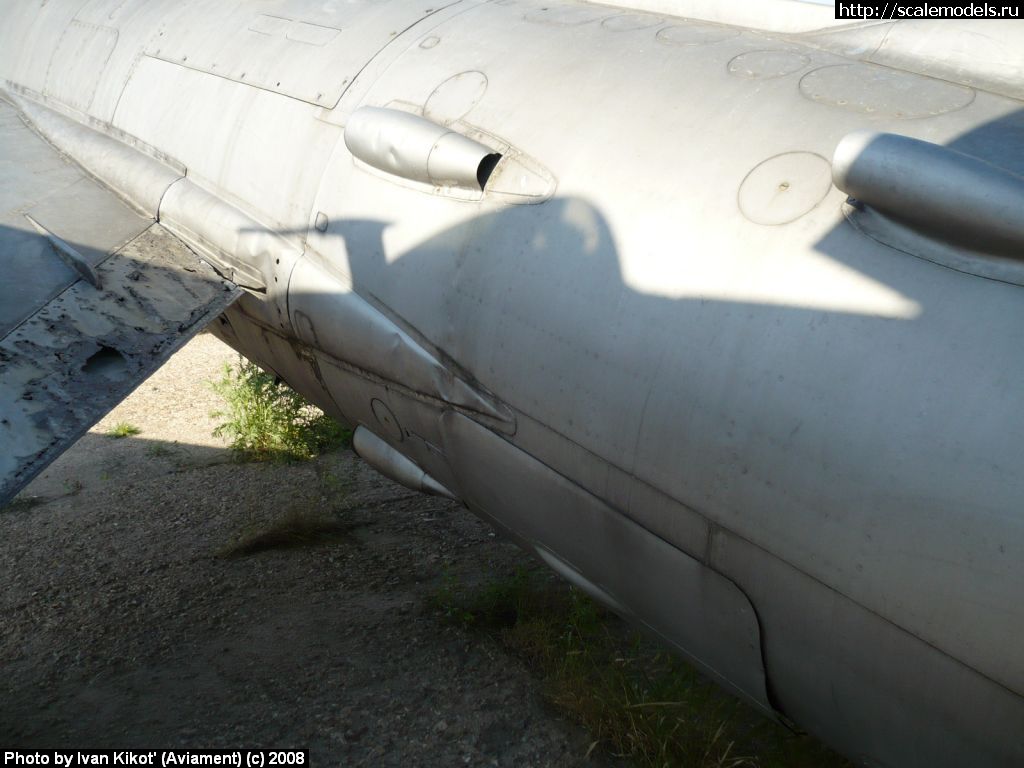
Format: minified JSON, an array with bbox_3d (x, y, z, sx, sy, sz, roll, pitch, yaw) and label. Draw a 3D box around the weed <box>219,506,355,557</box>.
[{"bbox_3d":[-0.893,0.587,4.122,0.515,0.126,0.273,0,26,0],"label":"weed"}]

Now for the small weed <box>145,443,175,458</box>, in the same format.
[{"bbox_3d":[-1.623,0.306,4.766,0.135,0.065,0.094,0,26,0],"label":"small weed"}]

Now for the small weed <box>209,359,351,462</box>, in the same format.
[{"bbox_3d":[-1.050,0.119,4.709,0.645,0.452,0.503,0,26,0],"label":"small weed"}]

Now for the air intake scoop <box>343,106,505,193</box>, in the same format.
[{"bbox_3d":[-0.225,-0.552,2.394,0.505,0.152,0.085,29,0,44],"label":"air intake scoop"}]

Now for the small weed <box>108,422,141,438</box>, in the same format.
[{"bbox_3d":[-1.848,0.222,4.938,0.148,0.066,0.104,0,26,0],"label":"small weed"}]

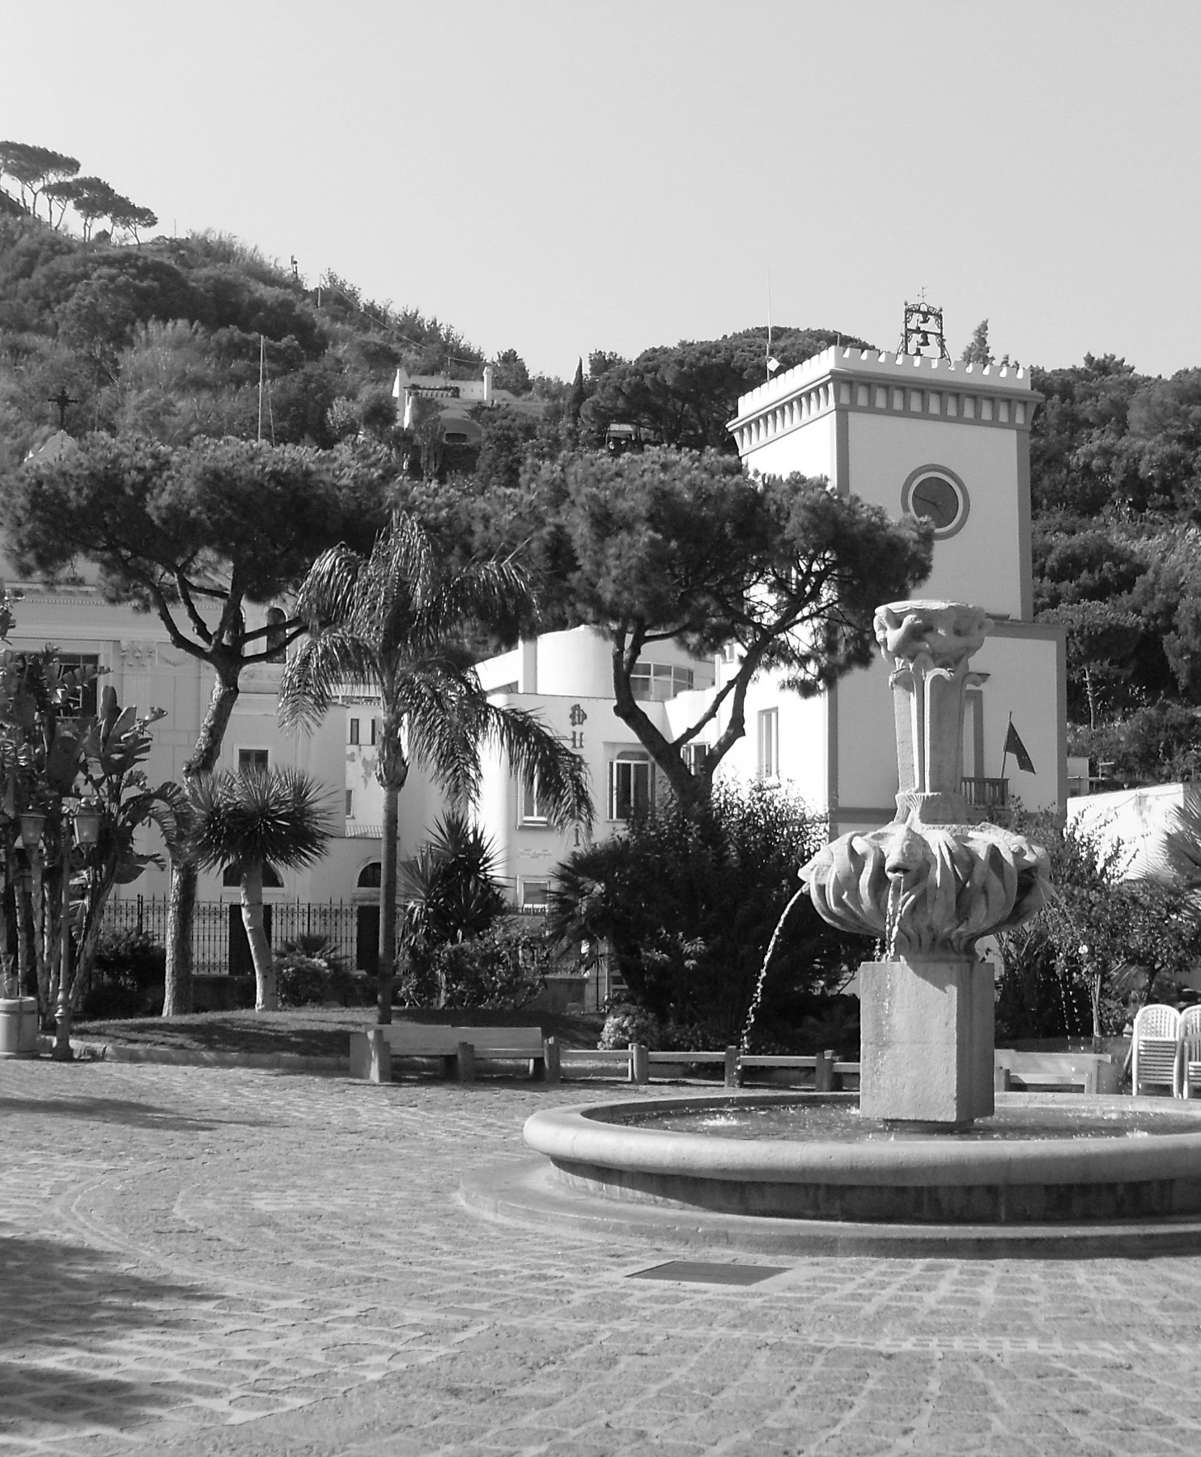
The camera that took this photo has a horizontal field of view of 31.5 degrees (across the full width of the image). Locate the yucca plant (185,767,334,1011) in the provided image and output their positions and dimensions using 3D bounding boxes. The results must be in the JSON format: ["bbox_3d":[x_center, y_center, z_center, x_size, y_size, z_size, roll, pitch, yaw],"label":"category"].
[{"bbox_3d":[-6.157,2.969,38.916,2.600,4.450,2.600,0,-6,0],"label":"yucca plant"}]

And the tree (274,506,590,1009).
[{"bbox_3d":[-2.504,0.802,35.133,4.900,8.500,4.800,0,-6,0],"label":"tree"}]

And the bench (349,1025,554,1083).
[{"bbox_3d":[-2.205,4.857,31.857,2.950,0.860,0.700,0,-6,-2],"label":"bench"}]

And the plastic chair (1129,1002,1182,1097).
[{"bbox_3d":[5.975,3.588,22.939,0.560,1.260,0.680,-2,-7,11],"label":"plastic chair"}]

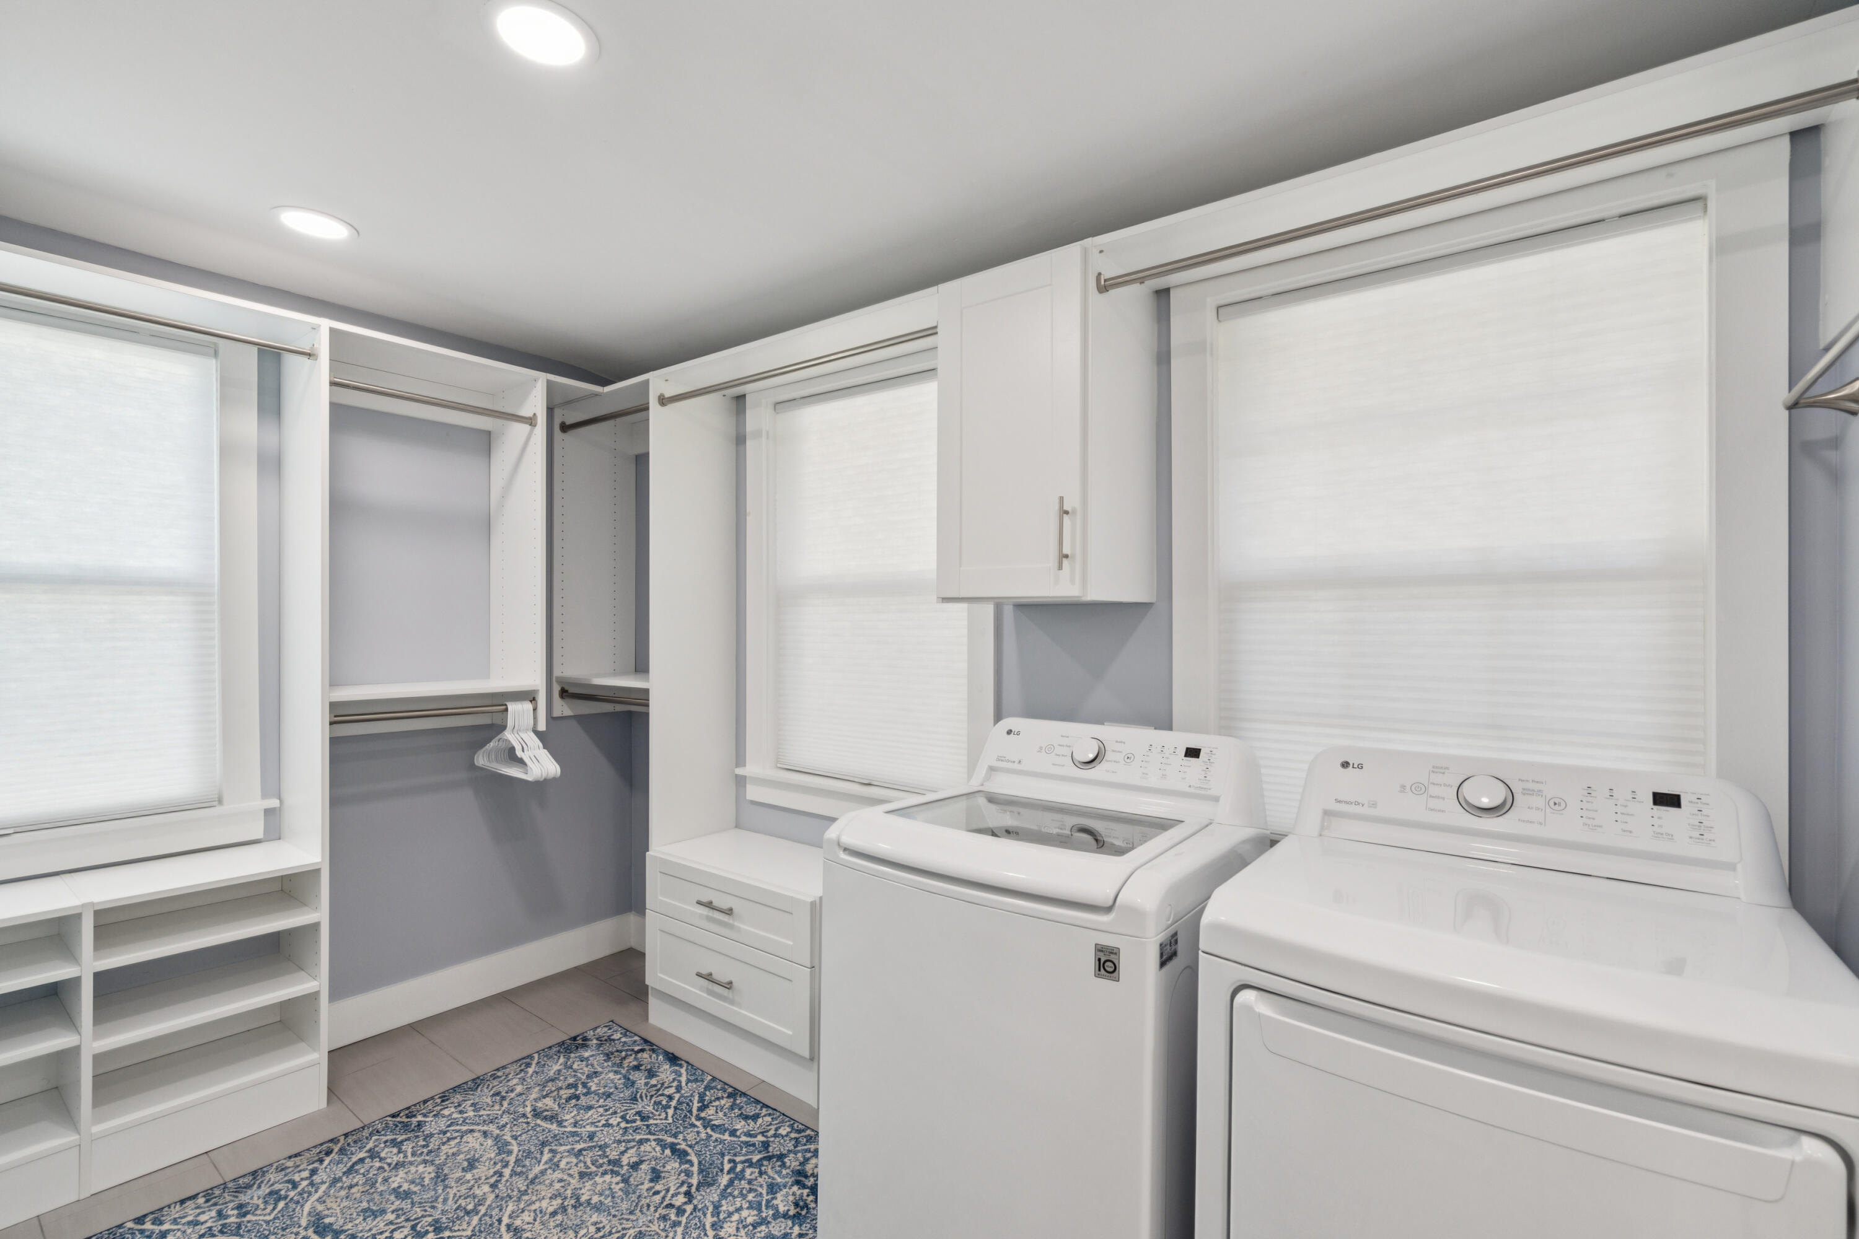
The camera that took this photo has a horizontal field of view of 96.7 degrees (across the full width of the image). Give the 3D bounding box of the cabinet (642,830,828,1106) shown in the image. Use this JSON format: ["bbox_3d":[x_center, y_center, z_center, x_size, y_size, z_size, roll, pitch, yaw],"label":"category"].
[{"bbox_3d":[-0.525,1.065,2.659,0.803,0.594,0.385,0,0,37],"label":"cabinet"}]

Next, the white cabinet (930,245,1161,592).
[{"bbox_3d":[0.289,-0.432,2.034,0.408,0.784,0.385,0,0,37],"label":"white cabinet"}]

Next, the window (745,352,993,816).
[{"bbox_3d":[-0.228,-0.087,2.685,1.080,1.491,0.100,0,0,37],"label":"window"}]

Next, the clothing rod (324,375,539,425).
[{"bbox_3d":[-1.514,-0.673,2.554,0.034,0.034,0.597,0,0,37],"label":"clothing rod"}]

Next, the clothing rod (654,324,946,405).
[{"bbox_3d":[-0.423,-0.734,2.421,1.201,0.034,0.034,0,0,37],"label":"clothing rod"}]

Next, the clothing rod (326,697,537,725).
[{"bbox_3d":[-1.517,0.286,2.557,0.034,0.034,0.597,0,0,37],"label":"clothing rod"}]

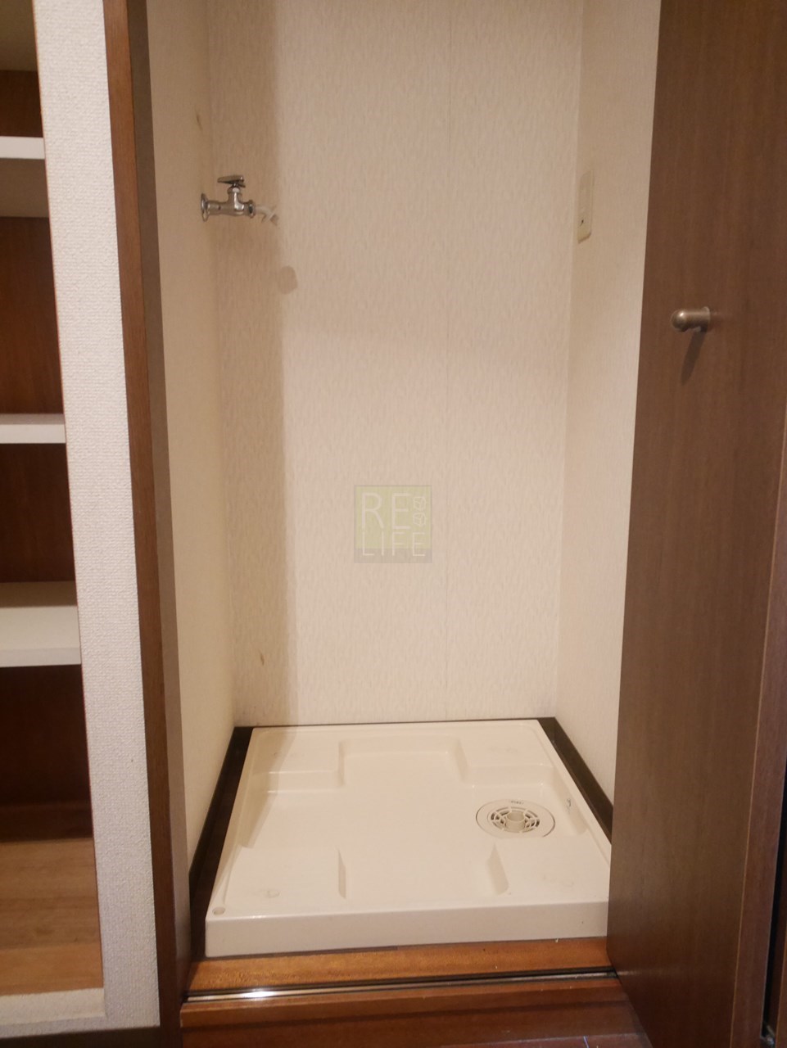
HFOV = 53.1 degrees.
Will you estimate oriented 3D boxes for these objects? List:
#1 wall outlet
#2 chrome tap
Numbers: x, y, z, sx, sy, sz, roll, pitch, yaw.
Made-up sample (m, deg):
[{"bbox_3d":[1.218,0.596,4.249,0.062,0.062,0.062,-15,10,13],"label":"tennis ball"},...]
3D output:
[{"bbox_3d":[0.372,-0.616,1.532,0.010,0.120,0.071,-1,10,-4],"label":"wall outlet"},{"bbox_3d":[-0.277,-0.589,1.426,0.132,0.084,0.052,-1,10,-4],"label":"chrome tap"}]

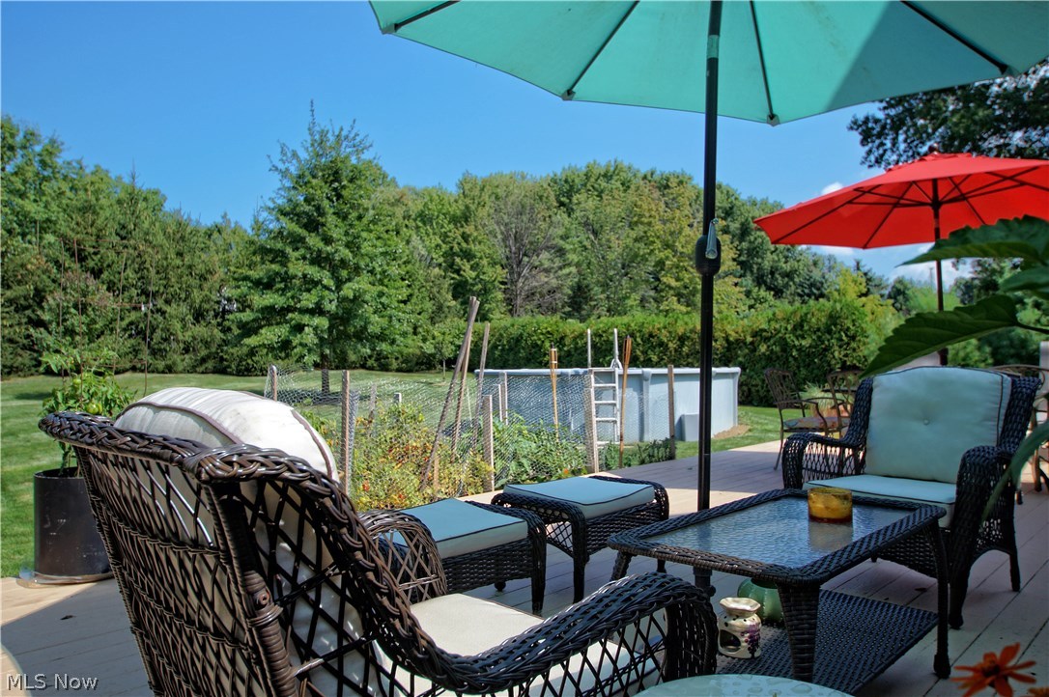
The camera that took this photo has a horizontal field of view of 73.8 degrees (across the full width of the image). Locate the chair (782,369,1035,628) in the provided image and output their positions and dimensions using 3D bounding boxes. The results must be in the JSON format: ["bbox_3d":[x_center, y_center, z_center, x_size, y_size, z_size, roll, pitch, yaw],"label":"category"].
[{"bbox_3d":[1.655,0.550,3.002,0.785,0.940,0.740,2,-3,-40],"label":"chair"}]

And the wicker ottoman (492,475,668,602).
[{"bbox_3d":[0.255,0.808,2.997,0.510,0.425,0.600,-2,-3,44],"label":"wicker ottoman"}]

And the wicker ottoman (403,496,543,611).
[{"bbox_3d":[-0.308,0.785,2.383,0.510,0.425,0.600,-2,-3,42],"label":"wicker ottoman"}]

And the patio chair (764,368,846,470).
[{"bbox_3d":[2.730,0.677,6.660,0.650,0.955,0.600,-2,-3,44],"label":"patio chair"}]

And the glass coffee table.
[{"bbox_3d":[0.750,0.732,1.960,0.510,0.500,0.985,-2,-3,45],"label":"glass coffee table"}]

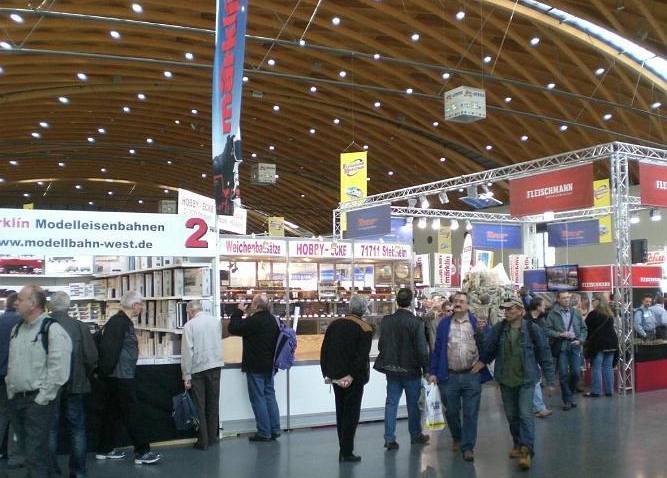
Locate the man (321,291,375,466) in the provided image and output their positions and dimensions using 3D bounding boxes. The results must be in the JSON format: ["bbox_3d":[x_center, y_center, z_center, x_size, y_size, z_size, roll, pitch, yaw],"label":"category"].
[{"bbox_3d":[0.150,1.480,7.850,0.520,1.750,0.420,-3,-5,30],"label":"man"}]

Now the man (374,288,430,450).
[{"bbox_3d":[0.815,1.512,8.650,0.570,1.800,0.450,-1,-5,14],"label":"man"}]

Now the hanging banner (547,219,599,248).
[{"bbox_3d":[7.704,-0.177,23.600,0.040,0.780,2.200,2,-5,-27],"label":"hanging banner"}]

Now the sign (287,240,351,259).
[{"bbox_3d":[-0.164,0.150,9.758,0.926,0.250,0.030,2,-4,-27],"label":"sign"}]

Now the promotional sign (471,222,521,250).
[{"bbox_3d":[5.522,-0.091,24.800,2.150,0.820,0.040,2,-5,-28],"label":"promotional sign"}]

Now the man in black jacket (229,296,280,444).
[{"bbox_3d":[-0.938,1.555,8.966,0.500,1.771,0.500,-3,-5,37],"label":"man in black jacket"}]

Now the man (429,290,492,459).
[{"bbox_3d":[1.380,1.479,8.088,0.640,1.793,0.420,-1,-4,10],"label":"man"}]

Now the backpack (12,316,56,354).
[{"bbox_3d":[-2.566,0.892,6.500,0.340,0.460,0.300,-3,-5,38],"label":"backpack"}]

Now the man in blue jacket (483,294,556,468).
[{"bbox_3d":[1.942,1.484,7.711,0.740,1.729,0.500,-1,-4,14],"label":"man in blue jacket"}]

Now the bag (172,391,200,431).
[{"bbox_3d":[-1.704,1.992,8.430,0.260,0.430,0.150,0,-4,6],"label":"bag"}]

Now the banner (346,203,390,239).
[{"bbox_3d":[0.960,-0.468,20.425,0.030,0.800,2.450,2,-4,-27],"label":"banner"}]

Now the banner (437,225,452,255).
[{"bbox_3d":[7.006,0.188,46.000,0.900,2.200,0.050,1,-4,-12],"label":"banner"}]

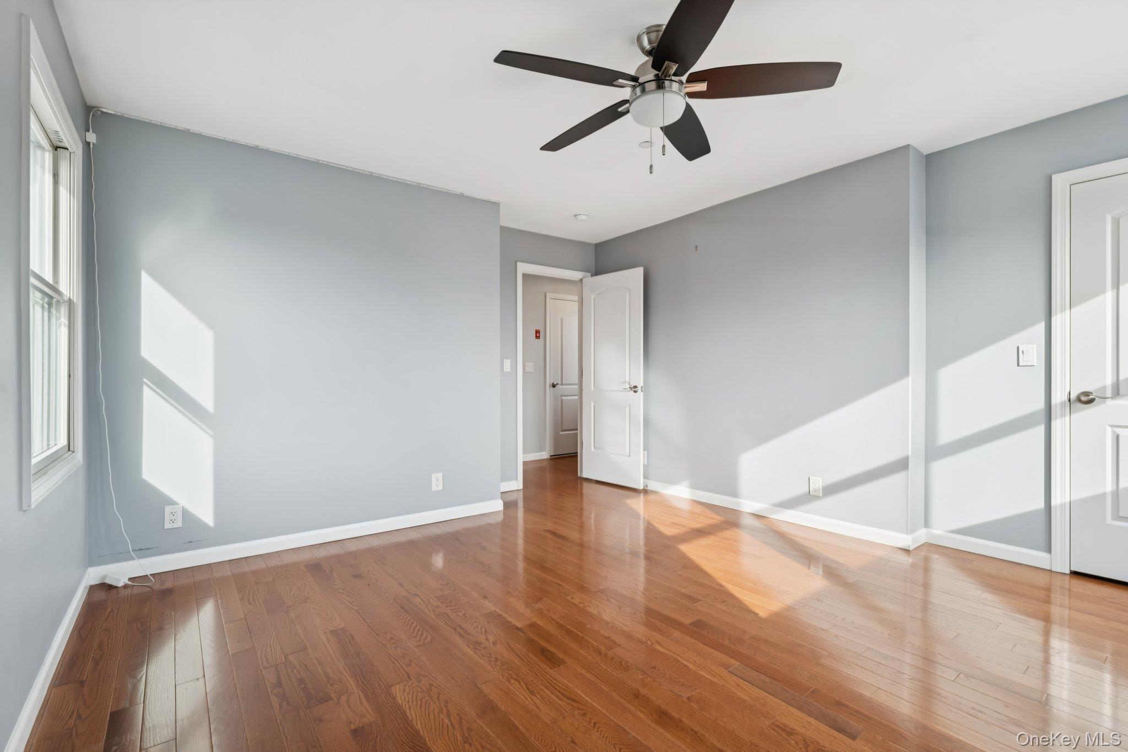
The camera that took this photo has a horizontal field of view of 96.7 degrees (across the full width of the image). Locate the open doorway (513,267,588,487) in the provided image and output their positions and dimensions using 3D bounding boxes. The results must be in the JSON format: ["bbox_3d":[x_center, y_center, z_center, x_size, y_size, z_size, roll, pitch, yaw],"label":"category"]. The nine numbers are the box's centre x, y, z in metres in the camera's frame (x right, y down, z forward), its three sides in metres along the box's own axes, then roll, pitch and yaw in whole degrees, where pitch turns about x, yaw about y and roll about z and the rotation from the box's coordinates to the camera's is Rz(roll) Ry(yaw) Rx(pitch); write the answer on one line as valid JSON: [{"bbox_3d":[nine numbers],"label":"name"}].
[{"bbox_3d":[-0.108,-0.004,5.008,0.910,2.123,0.140,0,0,-38],"label":"open doorway"}]

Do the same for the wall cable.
[{"bbox_3d":[-2.259,-0.151,2.558,0.265,2.425,0.140,0,0,-38],"label":"wall cable"}]

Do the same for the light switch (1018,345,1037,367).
[{"bbox_3d":[2.561,-0.114,2.769,0.014,0.119,0.072,0,0,-38],"label":"light switch"}]

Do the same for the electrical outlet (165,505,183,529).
[{"bbox_3d":[-2.129,0.771,2.736,0.076,0.121,0.012,0,0,-38],"label":"electrical outlet"}]

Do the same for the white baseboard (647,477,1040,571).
[{"bbox_3d":[1.646,1.003,3.749,0.270,0.093,2.870,0,0,-38],"label":"white baseboard"}]

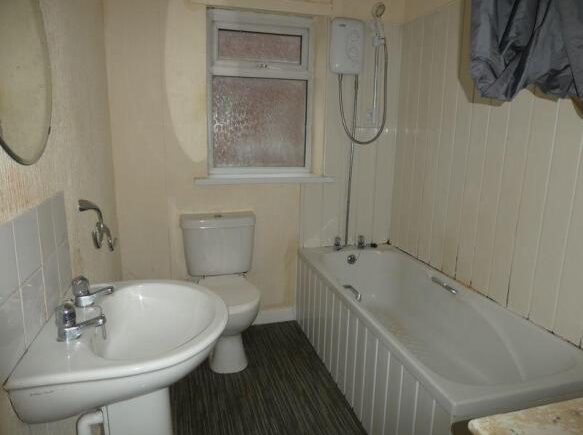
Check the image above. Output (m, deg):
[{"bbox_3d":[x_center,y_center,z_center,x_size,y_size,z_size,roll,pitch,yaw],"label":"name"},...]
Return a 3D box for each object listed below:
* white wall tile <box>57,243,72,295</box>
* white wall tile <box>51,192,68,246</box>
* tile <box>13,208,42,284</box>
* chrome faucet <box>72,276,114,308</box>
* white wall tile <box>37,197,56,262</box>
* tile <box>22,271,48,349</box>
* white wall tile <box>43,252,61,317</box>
[{"bbox_3d":[-0.723,0.159,1.290,0.010,0.153,0.135,-2,12,-15],"label":"white wall tile"},{"bbox_3d":[-0.720,0.005,1.257,0.010,0.153,0.135,-2,12,-15],"label":"white wall tile"},{"bbox_3d":[-0.643,0.065,0.982,0.010,0.153,0.157,-2,12,-15],"label":"tile"},{"bbox_3d":[-0.596,0.219,1.215,0.110,0.088,0.048,-2,12,-15],"label":"chrome faucet"},{"bbox_3d":[-0.684,0.033,1.128,0.010,0.153,0.150,-2,12,-15],"label":"white wall tile"},{"bbox_3d":[-0.646,0.219,1.015,0.010,0.153,0.157,-2,12,-15],"label":"tile"},{"bbox_3d":[-0.687,0.187,1.161,0.010,0.153,0.150,-2,12,-15],"label":"white wall tile"}]

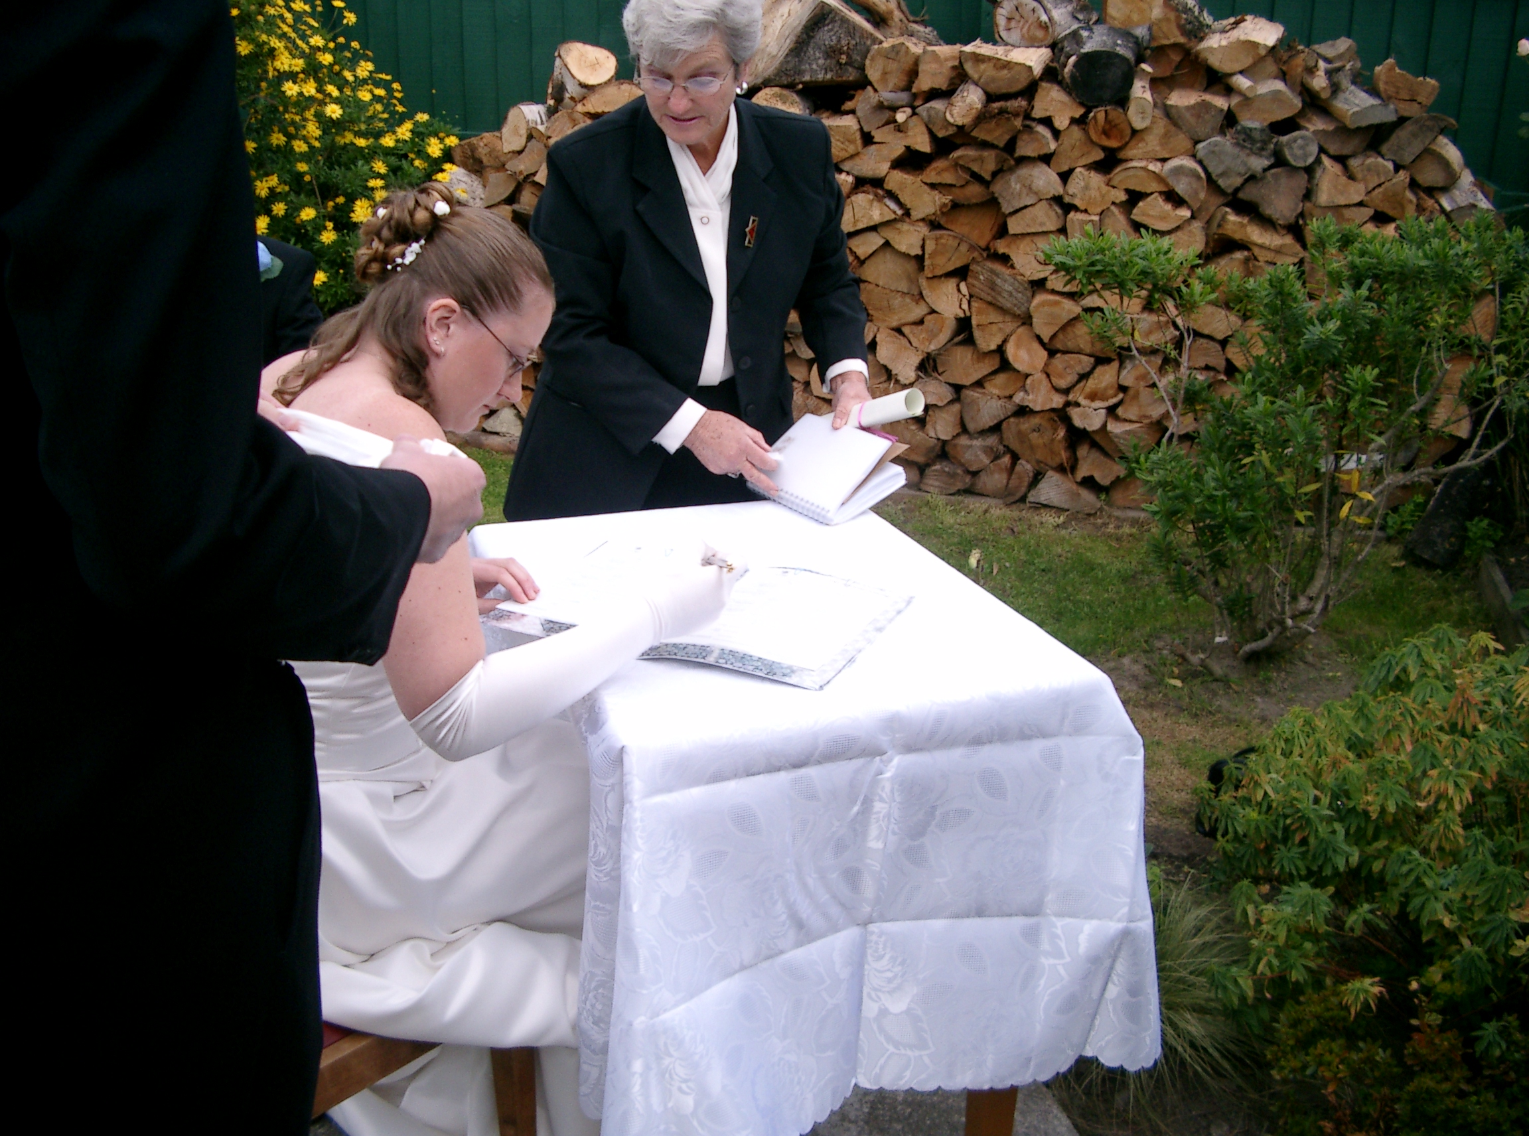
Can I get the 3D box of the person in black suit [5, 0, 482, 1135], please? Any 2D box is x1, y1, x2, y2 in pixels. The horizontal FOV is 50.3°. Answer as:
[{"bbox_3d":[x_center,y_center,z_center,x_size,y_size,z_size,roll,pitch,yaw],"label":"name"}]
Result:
[{"bbox_3d":[-0.475,0.220,1.346,0.470,1.800,0.600,-13,24,-35],"label":"person in black suit"}]

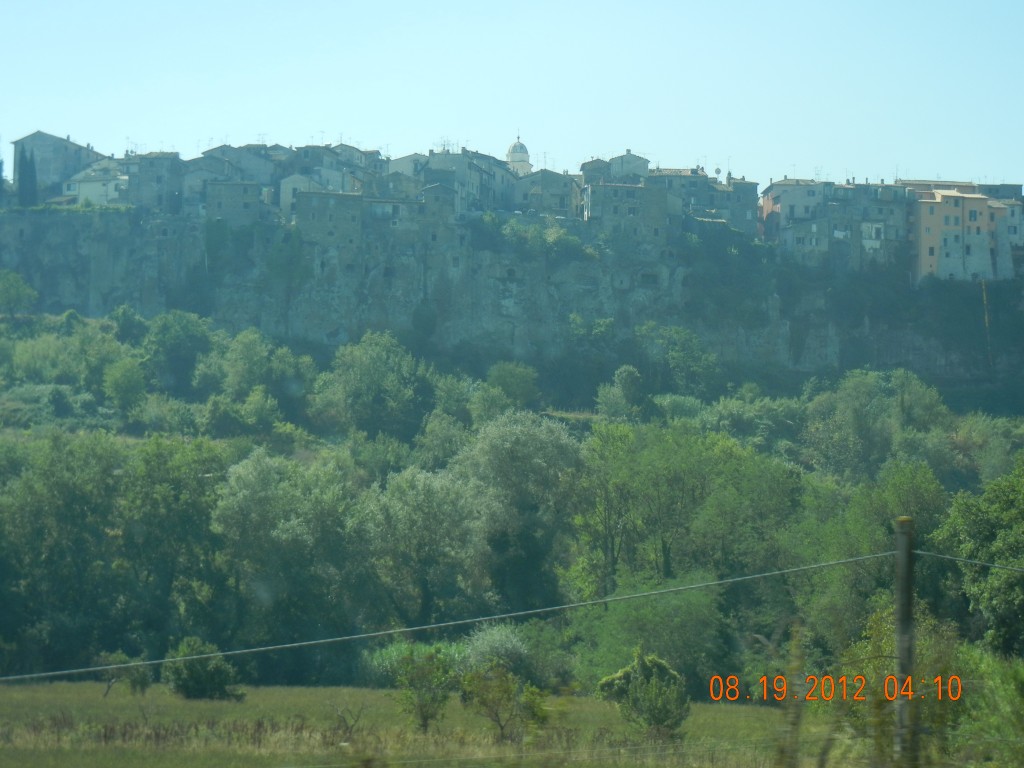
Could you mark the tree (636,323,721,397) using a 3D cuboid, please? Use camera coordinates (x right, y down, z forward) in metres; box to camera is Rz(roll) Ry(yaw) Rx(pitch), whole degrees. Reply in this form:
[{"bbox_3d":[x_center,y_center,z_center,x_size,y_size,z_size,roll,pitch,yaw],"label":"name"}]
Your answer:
[{"bbox_3d":[20.833,-3.065,285.000,10.510,9.260,9.980,0,-6,0],"label":"tree"}]

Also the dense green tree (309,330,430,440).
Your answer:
[{"bbox_3d":[-14.076,0.148,225.000,12.050,10.870,11.450,0,-6,0],"label":"dense green tree"}]

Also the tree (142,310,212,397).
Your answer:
[{"bbox_3d":[-37.447,-3.303,255.000,7.840,9.850,7.440,0,-6,0],"label":"tree"}]

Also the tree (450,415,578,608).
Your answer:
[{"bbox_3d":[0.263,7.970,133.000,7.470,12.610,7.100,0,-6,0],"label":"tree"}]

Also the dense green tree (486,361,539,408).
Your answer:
[{"bbox_3d":[0.058,0.058,265.000,6.050,5.580,5.750,0,-6,0],"label":"dense green tree"}]

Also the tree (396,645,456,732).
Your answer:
[{"bbox_3d":[-2.890,10.327,77.000,2.030,3.040,1.930,0,-6,0],"label":"tree"}]

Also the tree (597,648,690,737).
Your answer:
[{"bbox_3d":[4.246,9.951,73.000,2.950,2.950,2.800,0,-6,0],"label":"tree"}]

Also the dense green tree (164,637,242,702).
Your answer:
[{"bbox_3d":[-13.995,12.865,103.000,3.620,2.890,3.440,0,-6,0],"label":"dense green tree"}]

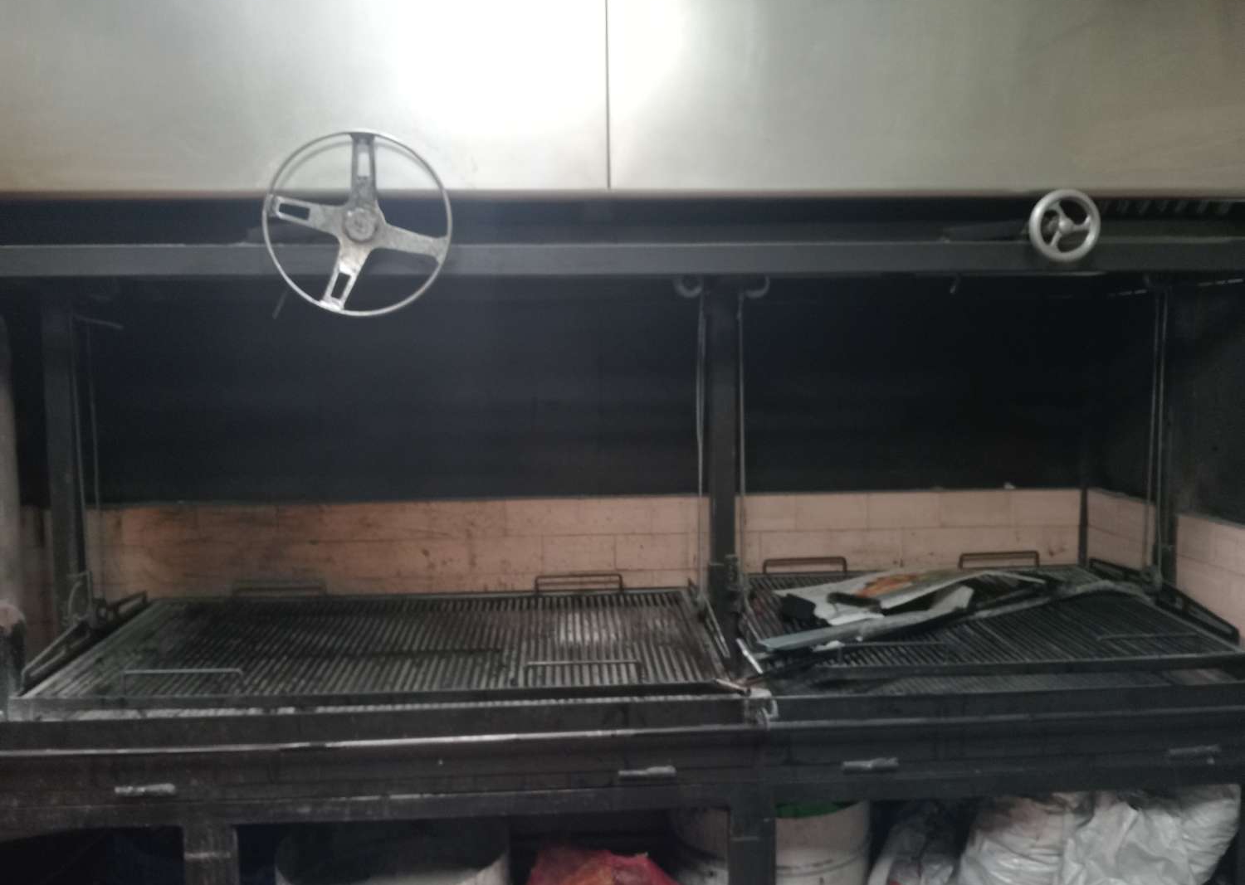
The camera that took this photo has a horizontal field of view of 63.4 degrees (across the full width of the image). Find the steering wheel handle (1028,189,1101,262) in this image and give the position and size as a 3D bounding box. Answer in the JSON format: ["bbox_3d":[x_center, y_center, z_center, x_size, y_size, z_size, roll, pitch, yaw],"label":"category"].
[{"bbox_3d":[1.125,-0.553,2.570,0.183,0.183,0.055,-1,6,-4],"label":"steering wheel handle"}]

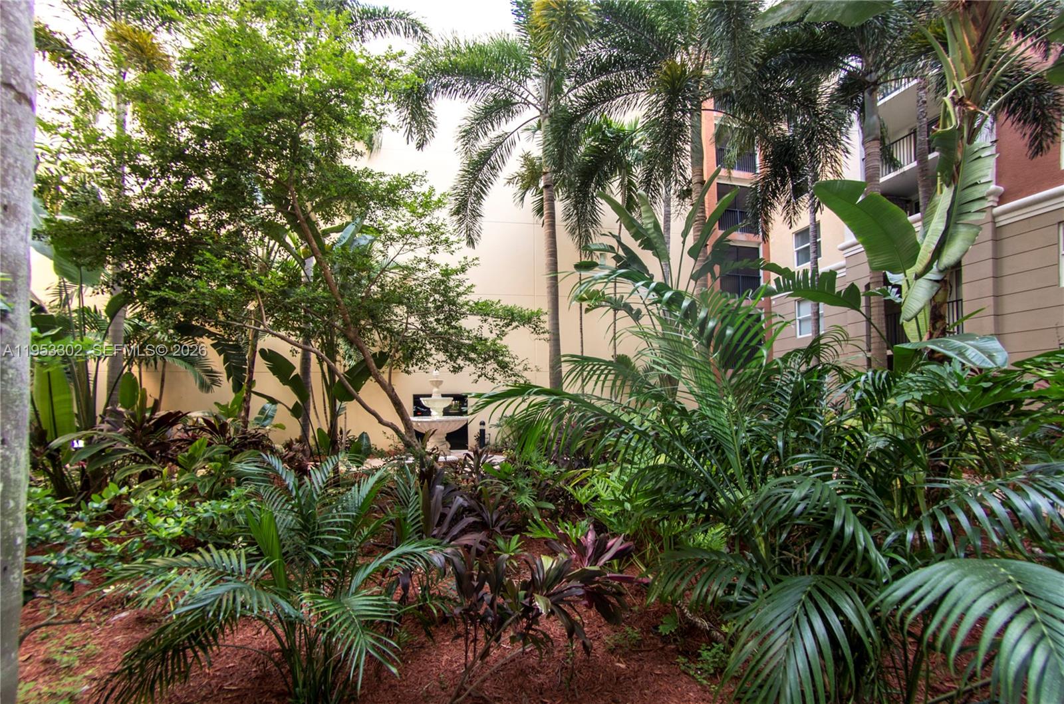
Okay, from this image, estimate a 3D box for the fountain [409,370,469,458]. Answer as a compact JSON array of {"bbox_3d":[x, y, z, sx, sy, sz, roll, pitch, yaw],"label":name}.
[{"bbox_3d":[-2.815,1.879,13.200,1.840,2.680,1.840,-1,-4,0],"label":"fountain"}]

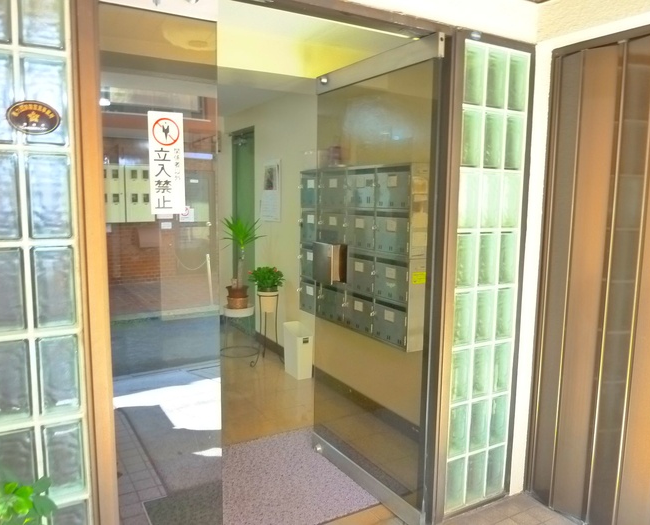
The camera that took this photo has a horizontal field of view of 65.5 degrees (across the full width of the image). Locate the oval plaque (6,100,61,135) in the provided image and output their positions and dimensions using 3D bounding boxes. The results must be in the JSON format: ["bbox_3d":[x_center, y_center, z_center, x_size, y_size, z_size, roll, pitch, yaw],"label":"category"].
[{"bbox_3d":[-0.754,-0.377,1.312,0.127,0.088,0.015,-3,8,-29],"label":"oval plaque"}]

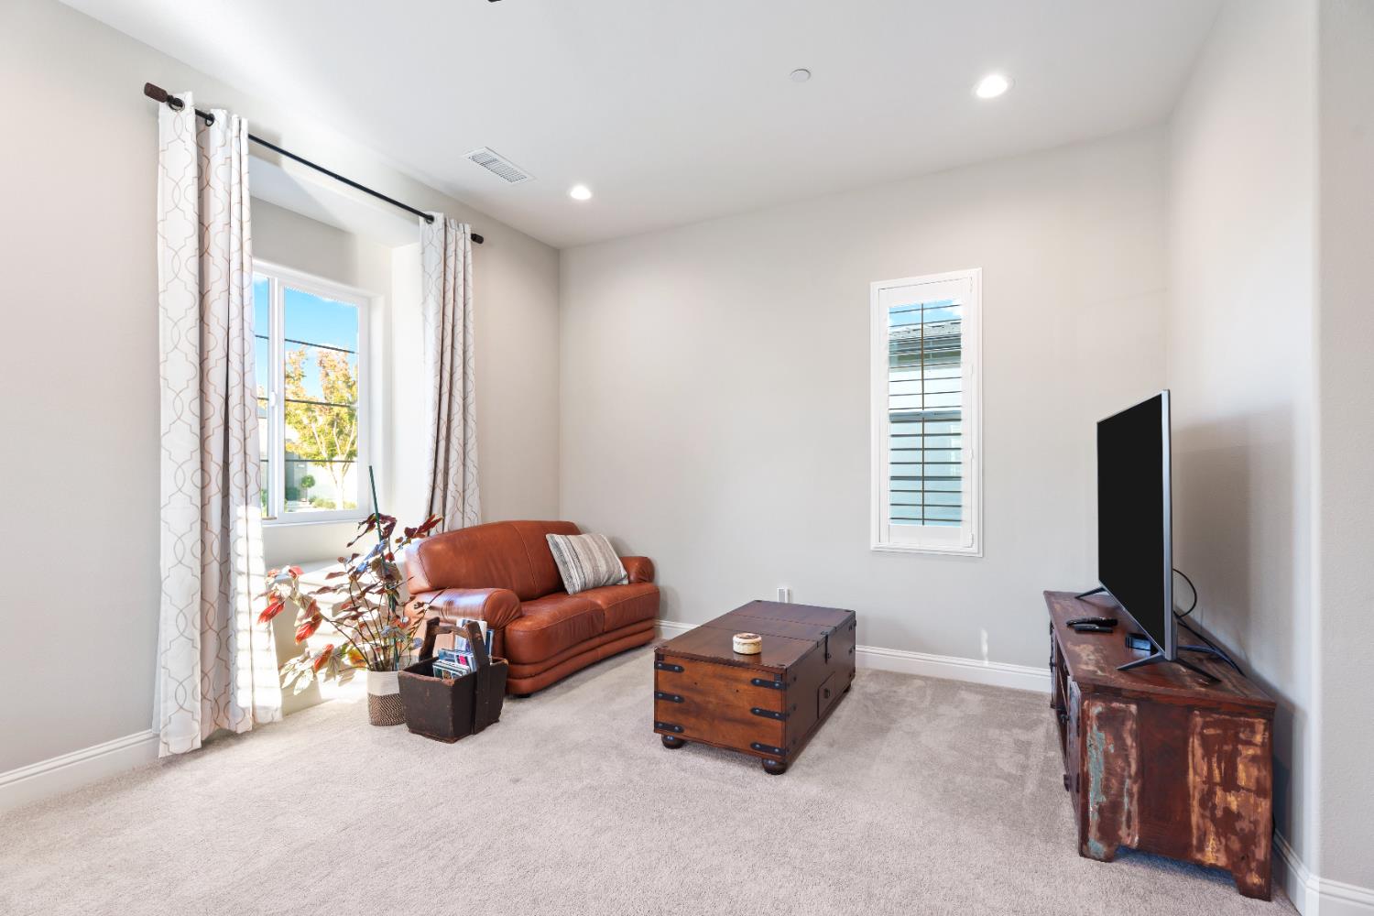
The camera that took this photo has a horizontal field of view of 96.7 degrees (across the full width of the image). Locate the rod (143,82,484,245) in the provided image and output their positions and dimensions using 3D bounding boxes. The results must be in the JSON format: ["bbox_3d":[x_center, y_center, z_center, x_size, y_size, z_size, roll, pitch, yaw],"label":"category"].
[{"bbox_3d":[-1.773,-1.475,3.281,0.060,0.050,1.839,0,0,27],"label":"rod"}]

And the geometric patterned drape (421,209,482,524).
[{"bbox_3d":[-1.460,-0.120,3.786,0.142,2.745,0.485,-1,-1,27],"label":"geometric patterned drape"}]

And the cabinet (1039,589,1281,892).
[{"bbox_3d":[1.816,1.012,2.527,0.515,0.587,1.431,0,0,27],"label":"cabinet"}]

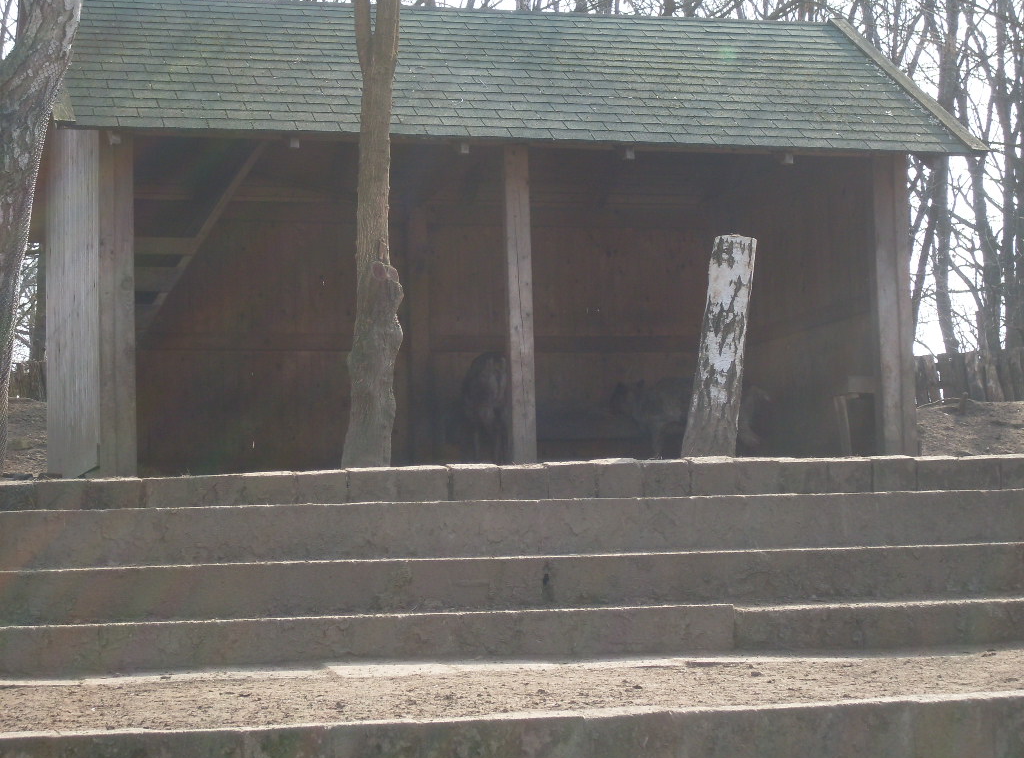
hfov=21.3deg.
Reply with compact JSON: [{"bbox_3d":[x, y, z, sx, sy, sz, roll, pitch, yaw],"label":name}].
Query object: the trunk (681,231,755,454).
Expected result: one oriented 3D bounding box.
[{"bbox_3d":[1.501,-0.207,19.400,0.370,1.650,0.360,7,-5,0],"label":"trunk"}]

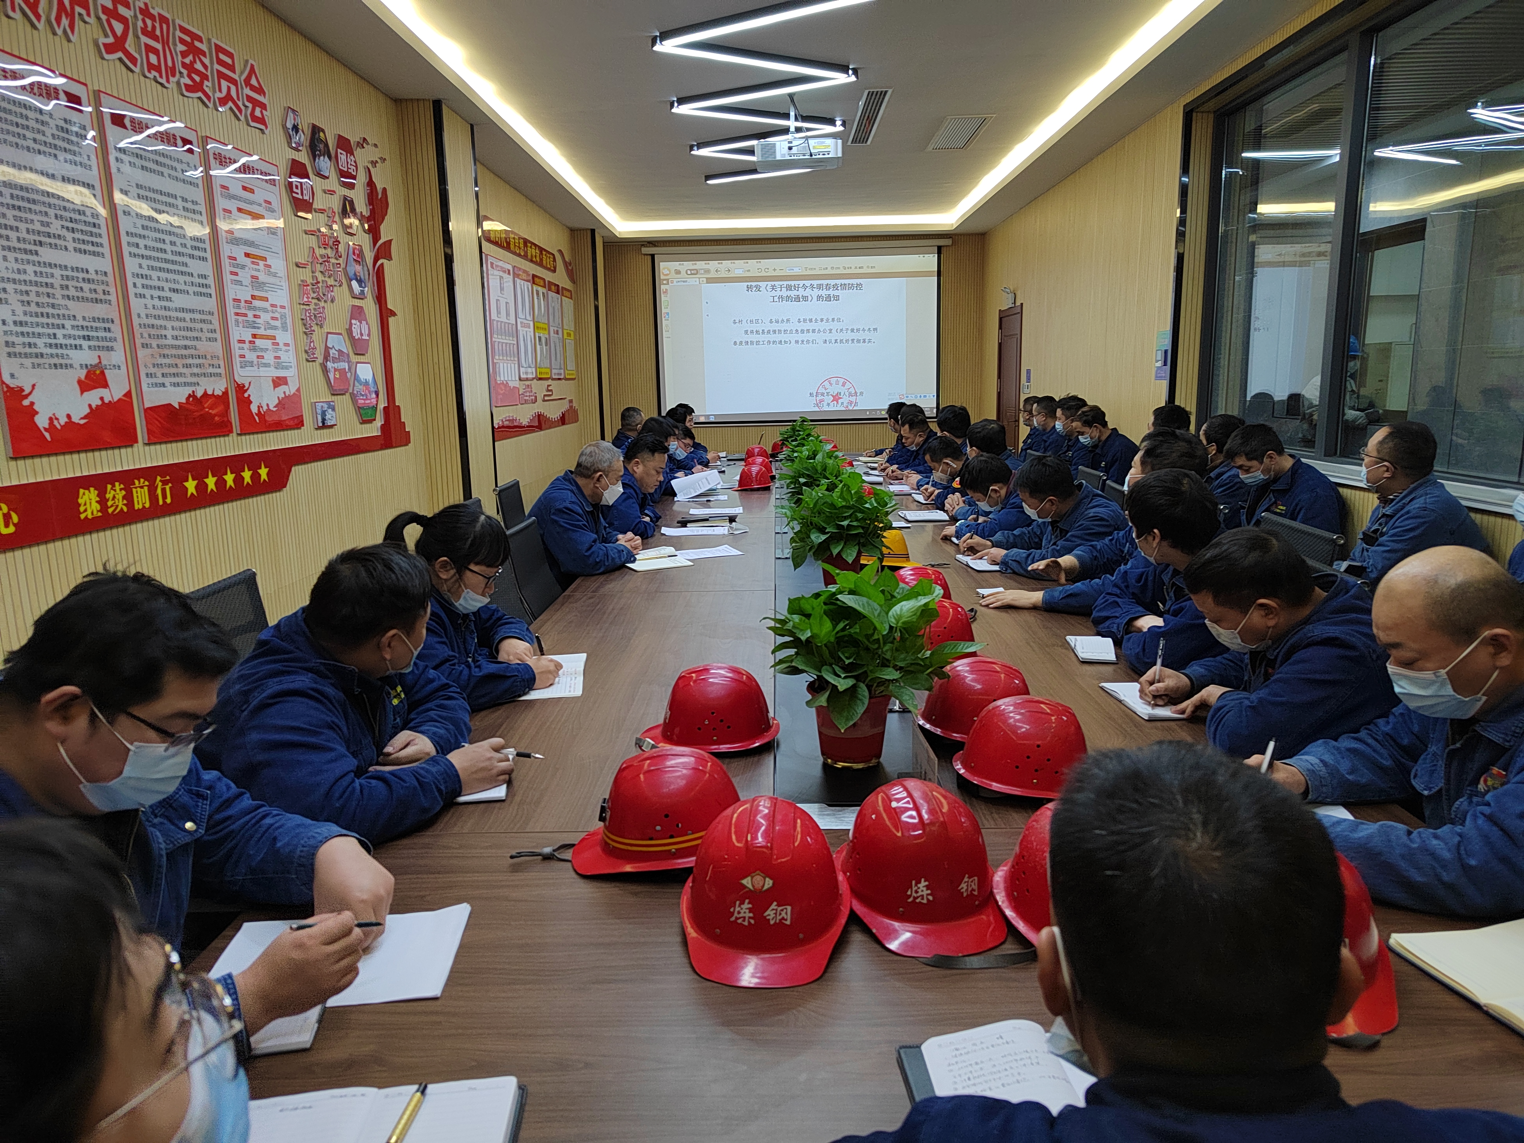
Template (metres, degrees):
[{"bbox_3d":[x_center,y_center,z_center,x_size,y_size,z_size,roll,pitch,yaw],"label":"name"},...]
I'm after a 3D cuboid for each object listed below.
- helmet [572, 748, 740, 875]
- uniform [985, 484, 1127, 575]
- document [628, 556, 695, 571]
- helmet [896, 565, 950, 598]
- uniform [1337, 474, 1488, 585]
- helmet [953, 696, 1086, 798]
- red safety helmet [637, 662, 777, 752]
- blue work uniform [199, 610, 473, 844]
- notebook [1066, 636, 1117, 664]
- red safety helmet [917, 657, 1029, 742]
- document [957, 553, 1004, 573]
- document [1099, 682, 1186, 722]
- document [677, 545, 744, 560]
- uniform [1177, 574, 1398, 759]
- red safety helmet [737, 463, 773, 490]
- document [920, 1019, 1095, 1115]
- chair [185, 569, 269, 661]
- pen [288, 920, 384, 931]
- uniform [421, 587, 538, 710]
[{"bbox_3d":[-0.154,0.349,1.537,0.275,0.155,0.225,-2,11,-4],"label":"helmet"},{"bbox_3d":[1.150,-0.044,3.724,0.550,0.580,0.560,-2,11,-2],"label":"uniform"},{"bbox_3d":[-0.395,-0.036,3.929,0.235,0.010,0.180,-6,12,-26],"label":"document"},{"bbox_3d":[0.451,0.059,2.867,0.275,0.155,0.215,-1,11,1],"label":"helmet"},{"bbox_3d":[2.068,-0.012,3.284,0.500,0.600,0.500,3,11,20],"label":"uniform"},{"bbox_3d":[0.466,0.295,1.726,0.275,0.155,0.215,1,11,9],"label":"helmet"},{"bbox_3d":[-0.100,0.250,1.927,0.275,0.155,0.215,-2,11,-2],"label":"red safety helmet"},{"bbox_3d":[-0.752,0.331,1.843,0.560,0.560,0.560,-1,11,1],"label":"blue work uniform"},{"bbox_3d":[0.853,0.204,2.615,0.120,0.020,0.230,1,11,12],"label":"notebook"},{"bbox_3d":[0.441,0.247,2.034,0.270,0.155,0.225,0,11,4],"label":"red safety helmet"},{"bbox_3d":[0.887,-0.036,3.893,0.190,0.020,0.280,-1,11,1],"label":"document"},{"bbox_3d":[0.826,0.271,2.180,0.120,0.015,0.245,0,11,5],"label":"document"},{"bbox_3d":[-0.246,-0.076,4.137,0.297,0.010,0.210,-6,12,-22],"label":"document"},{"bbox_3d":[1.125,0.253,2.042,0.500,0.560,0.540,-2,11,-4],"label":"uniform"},{"bbox_3d":[-0.049,-0.635,6.599,0.285,0.165,0.222,-2,11,-5],"label":"red safety helmet"},{"bbox_3d":[0.290,0.497,0.946,0.265,0.022,0.200,-2,11,-5],"label":"document"},{"bbox_3d":[-0.894,0.545,2.224,0.600,1.020,0.560,-1,11,1],"label":"chair"},{"bbox_3d":[-0.478,0.401,1.146,0.011,0.011,0.140,4,-14,26],"label":"pen"},{"bbox_3d":[-0.747,0.299,2.497,0.480,0.540,0.500,1,11,9],"label":"uniform"}]

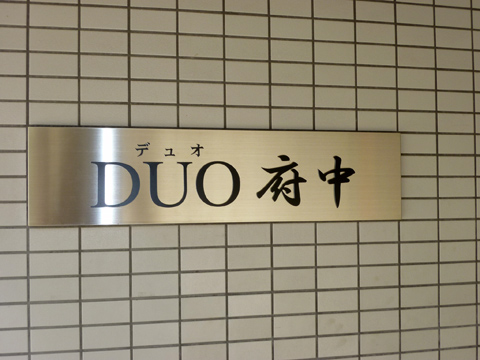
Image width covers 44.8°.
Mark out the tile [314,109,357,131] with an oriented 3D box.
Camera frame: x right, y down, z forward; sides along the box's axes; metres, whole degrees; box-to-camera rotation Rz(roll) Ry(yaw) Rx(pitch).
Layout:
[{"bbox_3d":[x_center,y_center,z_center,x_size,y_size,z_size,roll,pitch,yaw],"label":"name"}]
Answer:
[{"bbox_3d":[0.212,-0.133,1.304,0.095,0.045,0.008,0,-2,-13],"label":"tile"}]

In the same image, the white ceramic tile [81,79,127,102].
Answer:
[{"bbox_3d":[-0.277,-0.182,1.194,0.095,0.045,0.008,0,-2,-13],"label":"white ceramic tile"}]

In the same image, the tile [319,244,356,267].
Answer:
[{"bbox_3d":[0.214,0.167,1.294,0.096,0.045,0.009,0,-2,-13],"label":"tile"}]

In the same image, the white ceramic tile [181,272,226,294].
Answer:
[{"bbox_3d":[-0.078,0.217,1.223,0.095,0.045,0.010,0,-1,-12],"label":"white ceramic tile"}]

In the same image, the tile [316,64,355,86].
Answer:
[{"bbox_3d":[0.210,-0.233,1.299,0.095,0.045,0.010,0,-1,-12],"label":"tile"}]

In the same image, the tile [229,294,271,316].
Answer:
[{"bbox_3d":[0.020,0.267,1.248,0.096,0.045,0.009,0,-2,-13],"label":"tile"}]

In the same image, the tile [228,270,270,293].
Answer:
[{"bbox_3d":[0.019,0.217,1.250,0.095,0.045,0.008,0,-1,-13],"label":"tile"}]

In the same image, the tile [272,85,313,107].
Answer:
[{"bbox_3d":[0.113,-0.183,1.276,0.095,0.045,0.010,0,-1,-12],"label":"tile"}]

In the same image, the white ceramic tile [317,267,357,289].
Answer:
[{"bbox_3d":[0.214,0.217,1.293,0.096,0.045,0.009,0,-2,-13],"label":"white ceramic tile"}]

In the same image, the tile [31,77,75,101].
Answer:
[{"bbox_3d":[-0.374,-0.182,1.172,0.095,0.045,0.008,0,-2,-13],"label":"tile"}]

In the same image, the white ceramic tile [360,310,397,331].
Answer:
[{"bbox_3d":[0.313,0.316,1.314,0.095,0.045,0.008,0,-2,-13],"label":"white ceramic tile"}]

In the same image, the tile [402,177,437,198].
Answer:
[{"bbox_3d":[0.408,0.016,1.341,0.095,0.045,0.008,0,-2,-13],"label":"tile"}]

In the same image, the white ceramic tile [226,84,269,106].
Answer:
[{"bbox_3d":[0.016,-0.183,1.260,0.096,0.045,0.009,0,-2,-13],"label":"white ceramic tile"}]

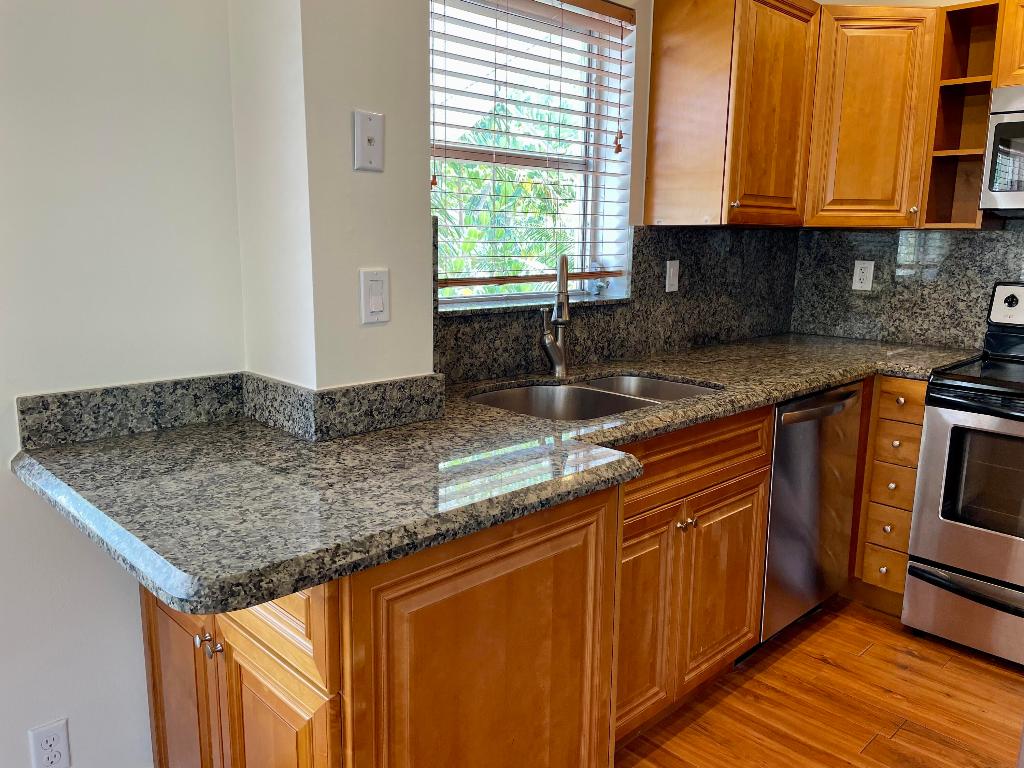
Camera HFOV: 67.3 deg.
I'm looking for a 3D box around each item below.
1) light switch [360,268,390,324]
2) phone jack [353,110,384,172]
[{"bbox_3d":[-0.280,-0.181,1.581,0.070,0.114,0.010,-9,14,-44],"label":"light switch"},{"bbox_3d":[-0.280,-0.479,1.524,0.070,0.114,0.010,-9,14,-44],"label":"phone jack"}]

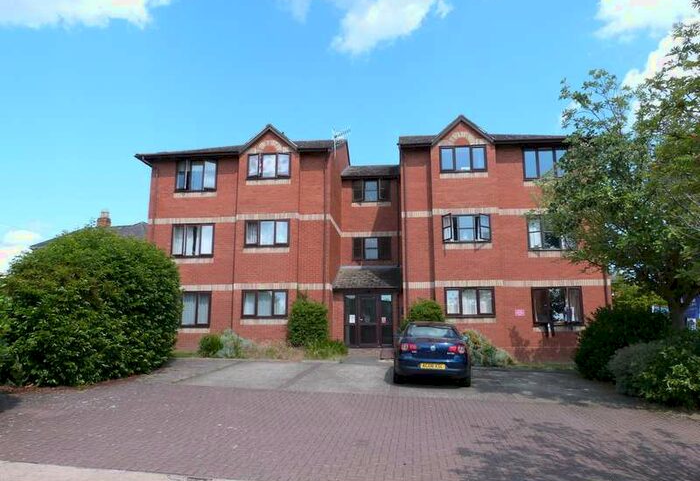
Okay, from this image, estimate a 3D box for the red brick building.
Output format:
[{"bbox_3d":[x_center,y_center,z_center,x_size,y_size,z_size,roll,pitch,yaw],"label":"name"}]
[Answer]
[{"bbox_3d":[0.962,0.135,22.736,18.000,9.950,9.000,-1,-11,7],"label":"red brick building"}]

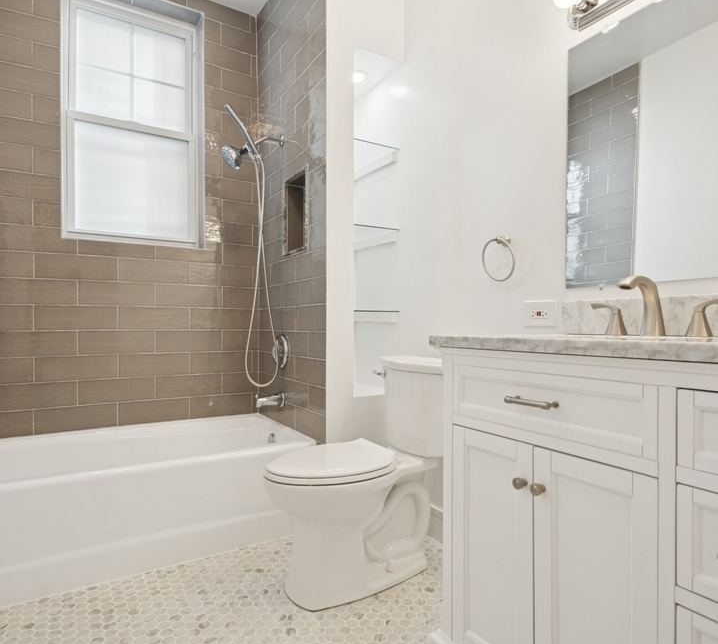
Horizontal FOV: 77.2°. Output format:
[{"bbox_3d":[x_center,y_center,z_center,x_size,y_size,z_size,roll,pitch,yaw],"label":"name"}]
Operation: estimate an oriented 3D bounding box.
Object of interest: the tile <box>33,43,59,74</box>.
[{"bbox_3d":[-1.315,-1.108,1.893,0.093,0.104,0.009,0,0,-32],"label":"tile"}]

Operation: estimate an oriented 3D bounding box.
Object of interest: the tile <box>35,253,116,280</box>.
[{"bbox_3d":[-1.222,-0.235,1.956,0.306,0.105,0.009,0,0,-32],"label":"tile"}]

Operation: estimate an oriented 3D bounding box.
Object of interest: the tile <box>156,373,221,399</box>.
[{"bbox_3d":[-0.828,0.316,2.207,0.309,0.107,0.009,0,0,-32],"label":"tile"}]

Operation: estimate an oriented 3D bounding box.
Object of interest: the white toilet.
[{"bbox_3d":[0.039,0.525,1.573,0.755,0.760,0.440,0,0,-30],"label":"white toilet"}]

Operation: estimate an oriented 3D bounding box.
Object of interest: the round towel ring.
[{"bbox_3d":[0.485,-0.212,1.532,0.062,0.154,0.144,0,0,-32],"label":"round towel ring"}]

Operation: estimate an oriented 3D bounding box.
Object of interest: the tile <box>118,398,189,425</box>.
[{"bbox_3d":[-0.962,0.422,2.123,0.309,0.102,0.009,0,0,-32],"label":"tile"}]

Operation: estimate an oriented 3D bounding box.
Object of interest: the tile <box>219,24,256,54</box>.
[{"bbox_3d":[-0.651,-1.544,2.477,0.199,0.115,0.010,0,0,-31],"label":"tile"}]

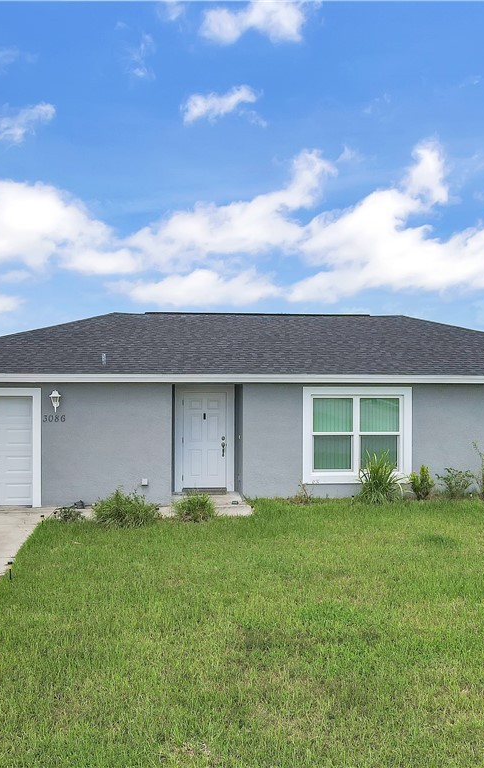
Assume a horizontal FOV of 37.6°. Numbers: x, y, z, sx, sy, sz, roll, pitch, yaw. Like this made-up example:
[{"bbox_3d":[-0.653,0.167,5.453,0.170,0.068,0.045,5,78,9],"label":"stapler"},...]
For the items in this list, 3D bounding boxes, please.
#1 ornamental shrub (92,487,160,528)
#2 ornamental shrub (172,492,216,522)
[{"bbox_3d":[-2.066,2.175,12.700,1.200,0.610,1.000,0,0,-7],"label":"ornamental shrub"},{"bbox_3d":[-0.876,2.230,13.100,0.800,0.500,0.700,0,0,-7],"label":"ornamental shrub"}]

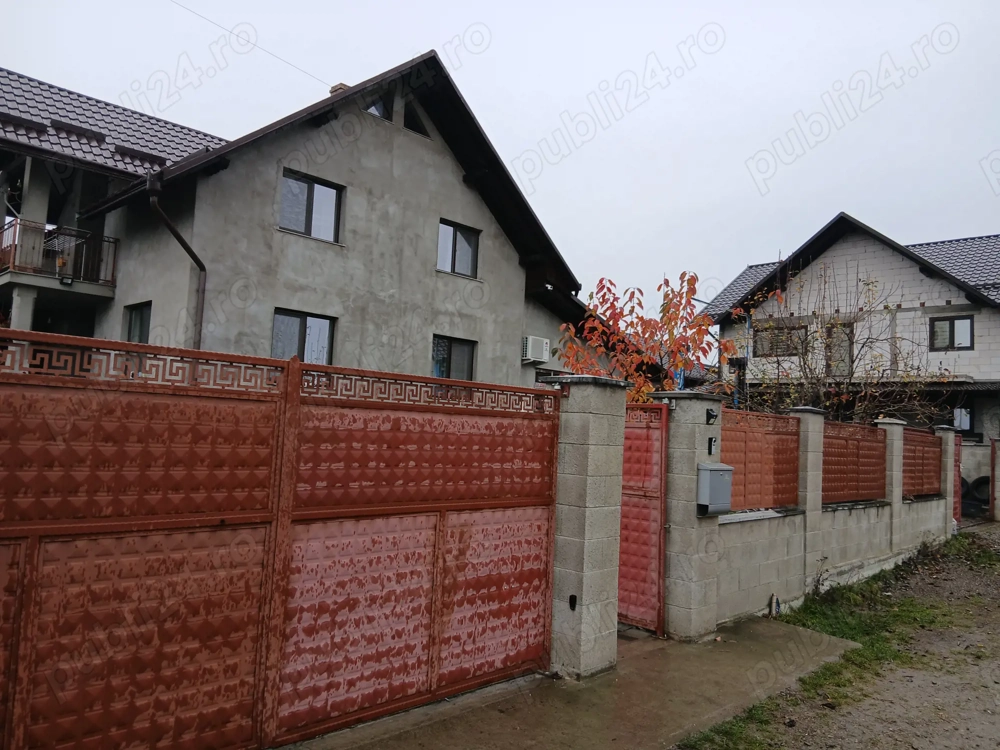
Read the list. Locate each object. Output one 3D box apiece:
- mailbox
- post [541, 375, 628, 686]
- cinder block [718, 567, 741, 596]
[{"bbox_3d":[1.656,0.890,5.780,0.115,0.400,0.370,-1,-6,43],"label":"mailbox"},{"bbox_3d":[0.530,0.959,4.978,0.420,1.880,0.420,-1,-6,44],"label":"post"},{"bbox_3d":[1.851,1.747,6.392,0.200,0.195,0.392,-1,-6,44],"label":"cinder block"}]

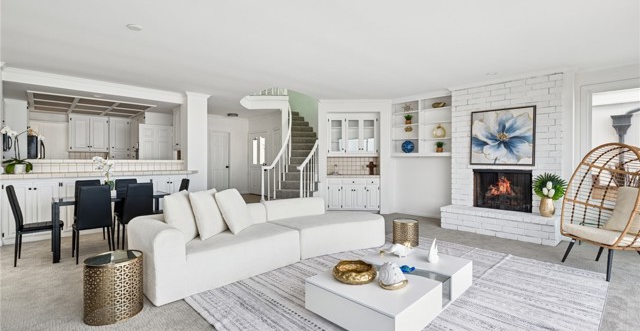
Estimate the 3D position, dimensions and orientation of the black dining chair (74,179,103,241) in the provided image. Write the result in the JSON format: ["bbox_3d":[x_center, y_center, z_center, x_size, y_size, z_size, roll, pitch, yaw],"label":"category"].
[{"bbox_3d":[-3.463,0.719,4.299,0.410,0.965,0.490,-1,1,-44],"label":"black dining chair"}]

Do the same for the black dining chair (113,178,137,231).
[{"bbox_3d":[-3.090,0.699,4.618,0.420,0.965,0.510,-1,1,-43],"label":"black dining chair"}]

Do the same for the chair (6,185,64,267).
[{"bbox_3d":[-3.590,0.709,3.608,0.510,0.965,0.420,-1,1,-43],"label":"chair"}]

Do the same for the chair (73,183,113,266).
[{"bbox_3d":[-2.973,0.728,3.736,0.410,0.965,0.490,-1,1,-44],"label":"chair"}]

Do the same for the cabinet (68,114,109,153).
[{"bbox_3d":[-5.927,-0.807,7.278,0.790,0.890,0.330,-1,1,-43],"label":"cabinet"}]

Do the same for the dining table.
[{"bbox_3d":[-3.064,0.828,4.209,1.330,0.750,0.690,-1,1,-44],"label":"dining table"}]

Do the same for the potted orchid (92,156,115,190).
[{"bbox_3d":[-3.120,0.141,4.122,0.330,0.550,0.220,0,1,-37],"label":"potted orchid"}]

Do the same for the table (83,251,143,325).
[{"bbox_3d":[-1.673,0.979,2.324,0.390,0.455,0.390,-1,1,-43],"label":"table"}]

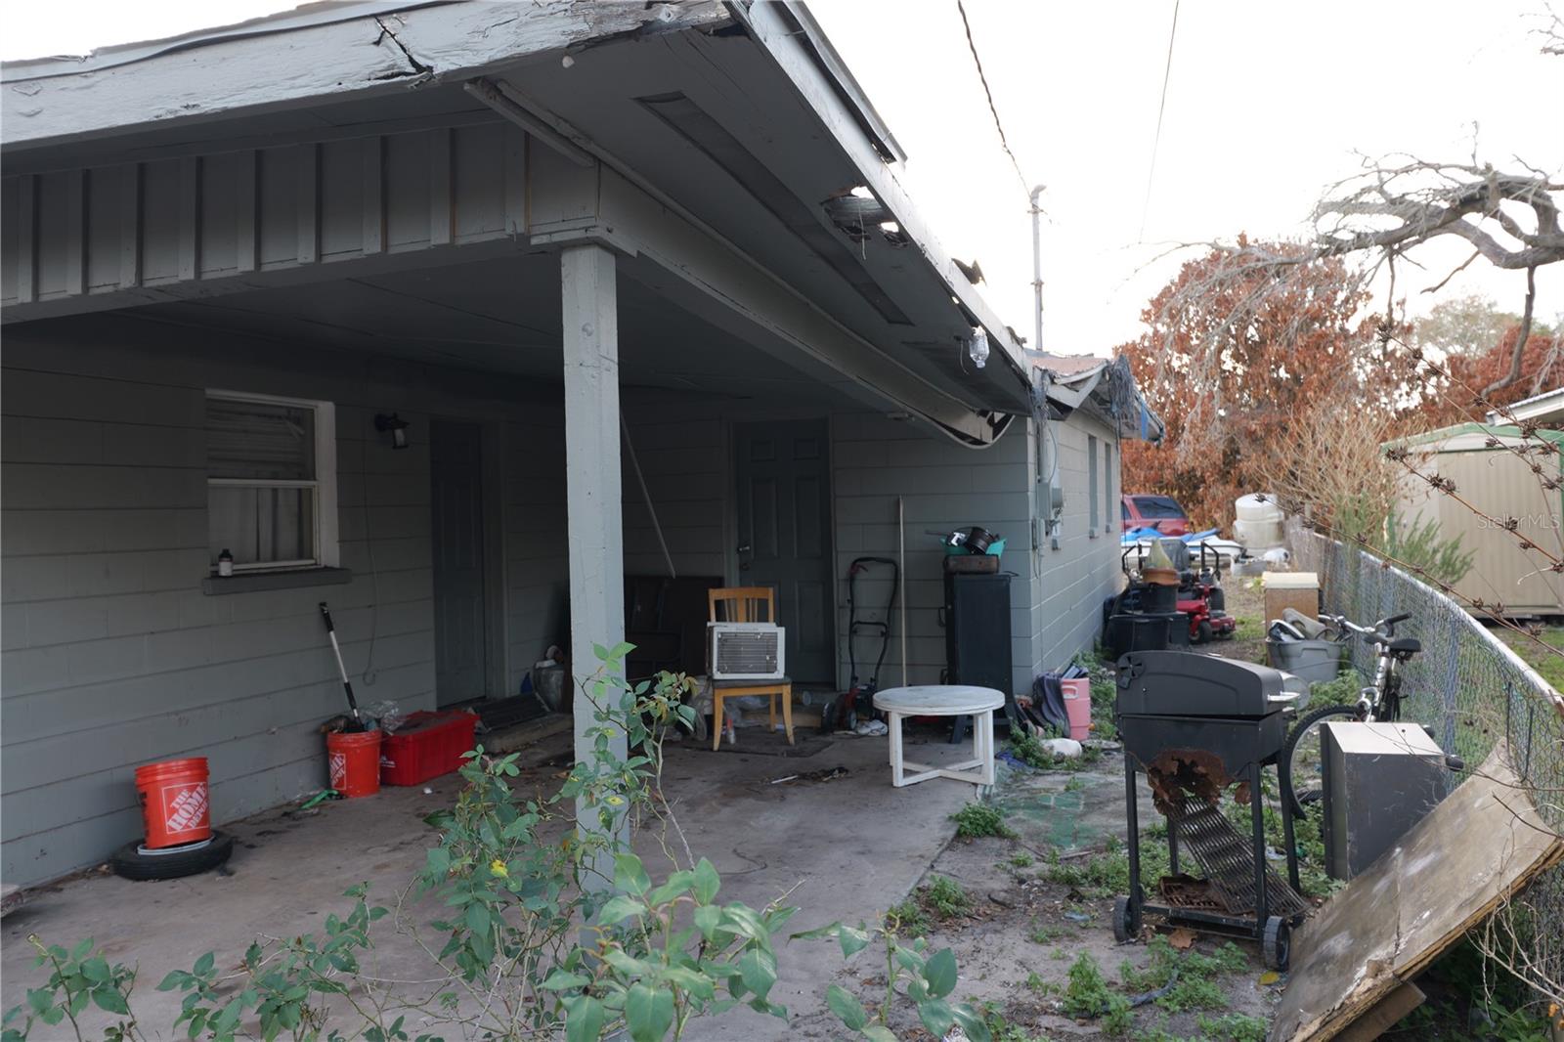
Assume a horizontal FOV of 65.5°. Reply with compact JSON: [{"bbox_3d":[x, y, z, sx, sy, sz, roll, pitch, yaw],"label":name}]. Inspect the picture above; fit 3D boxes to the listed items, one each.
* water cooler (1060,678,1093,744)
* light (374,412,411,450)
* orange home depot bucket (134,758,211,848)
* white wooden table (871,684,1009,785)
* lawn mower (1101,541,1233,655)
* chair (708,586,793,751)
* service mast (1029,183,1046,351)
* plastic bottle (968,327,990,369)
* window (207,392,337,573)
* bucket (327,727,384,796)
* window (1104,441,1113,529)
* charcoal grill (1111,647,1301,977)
[{"bbox_3d":[1.895,1.230,8.050,0.300,0.420,0.300,-1,1,13],"label":"water cooler"},{"bbox_3d":[-2.397,-0.554,7.495,0.220,0.230,0.130,-1,1,20],"label":"light"},{"bbox_3d":[-2.805,1.300,5.630,0.302,0.370,0.302,-4,0,0],"label":"orange home depot bucket"},{"bbox_3d":[0.911,1.237,7.020,0.760,0.464,0.760,-1,1,0],"label":"white wooden table"},{"bbox_3d":[4.490,0.763,13.868,1.280,1.110,1.850,-1,1,20],"label":"lawn mower"},{"bbox_3d":[-0.255,0.974,8.230,0.530,1.020,0.540,-2,1,-16],"label":"chair"},{"bbox_3d":[1.839,-1.795,8.702,0.120,1.190,0.100,-1,1,20],"label":"service mast"},{"bbox_3d":[0.975,-0.854,6.000,0.100,0.208,0.100,-5,0,0],"label":"plastic bottle"},{"bbox_3d":[-2.842,-0.206,6.733,0.130,0.970,0.970,-1,1,20],"label":"window"},{"bbox_3d":[-2.455,1.371,7.000,0.302,0.370,0.302,-1,1,0],"label":"bucket"},{"bbox_3d":[3.771,-0.432,14.197,0.130,0.960,0.920,-1,1,20],"label":"window"},{"bbox_3d":[1.524,0.967,4.336,0.600,1.050,0.560,-3,0,36],"label":"charcoal grill"}]

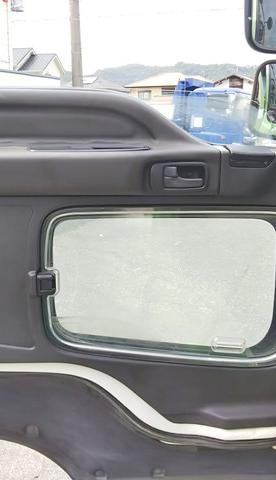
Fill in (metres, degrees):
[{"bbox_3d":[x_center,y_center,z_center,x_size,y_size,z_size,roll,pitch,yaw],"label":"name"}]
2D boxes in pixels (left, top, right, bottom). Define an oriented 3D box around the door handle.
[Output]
[{"bbox_3d":[0.101,-0.142,1.237,0.094,0.053,0.032,0,12,0],"label":"door handle"}]

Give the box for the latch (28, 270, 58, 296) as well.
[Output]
[{"bbox_3d":[-0.219,0.101,1.287,0.070,0.063,0.033,0,12,0],"label":"latch"}]

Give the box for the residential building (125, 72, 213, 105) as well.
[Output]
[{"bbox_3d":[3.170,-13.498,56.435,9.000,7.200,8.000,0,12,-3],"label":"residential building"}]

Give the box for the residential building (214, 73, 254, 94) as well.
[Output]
[{"bbox_3d":[10.294,-14.266,60.354,5.500,7.200,7.000,-1,12,-5],"label":"residential building"}]

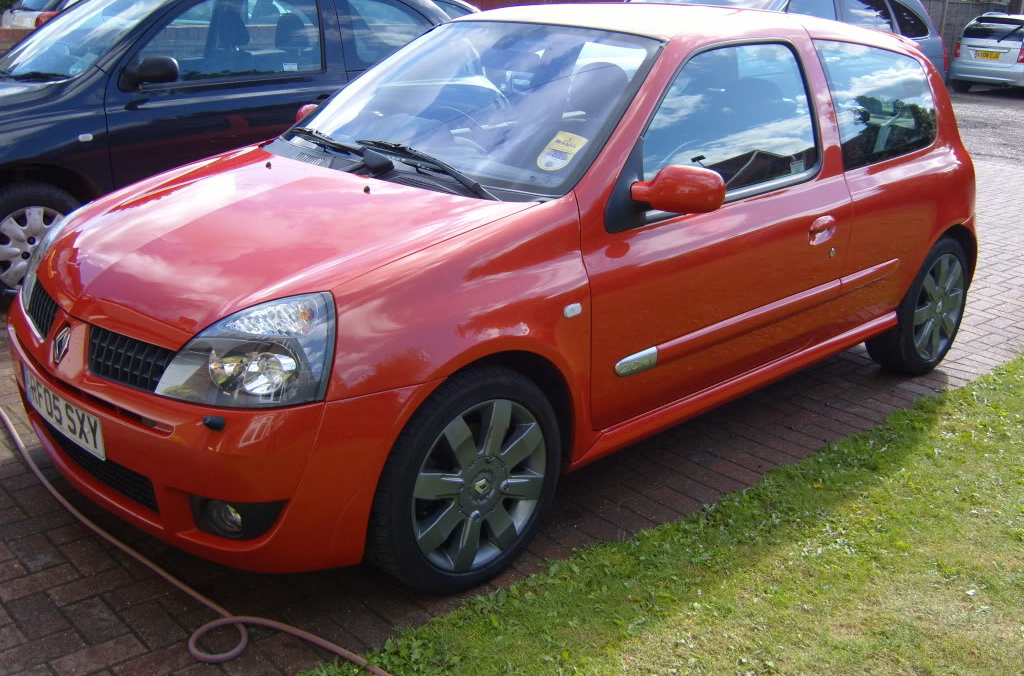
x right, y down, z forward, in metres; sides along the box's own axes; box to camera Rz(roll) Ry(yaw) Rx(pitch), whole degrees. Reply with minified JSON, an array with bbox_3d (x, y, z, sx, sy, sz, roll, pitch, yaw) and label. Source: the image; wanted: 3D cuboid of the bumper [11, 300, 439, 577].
[{"bbox_3d":[-0.915,0.147,2.704,0.600,0.470,1.630,-15,25,-42],"label":"bumper"}]

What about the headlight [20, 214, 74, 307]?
[{"bbox_3d":[-1.329,-0.254,2.952,0.290,0.265,0.370,-9,22,-31],"label":"headlight"}]

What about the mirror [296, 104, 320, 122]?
[{"bbox_3d":[-0.746,-0.804,3.783,0.160,0.130,0.210,-15,25,-42],"label":"mirror"}]

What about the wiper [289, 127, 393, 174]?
[{"bbox_3d":[-0.543,-0.586,3.177,0.090,0.070,0.671,-35,37,-19],"label":"wiper"}]

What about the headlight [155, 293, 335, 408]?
[{"bbox_3d":[-0.560,0.024,2.202,0.370,0.265,0.290,14,22,32],"label":"headlight"}]

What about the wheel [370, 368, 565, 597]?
[{"bbox_3d":[-0.132,0.330,2.540,0.580,0.580,0.200,-15,25,-42],"label":"wheel"}]

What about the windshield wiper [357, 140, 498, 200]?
[{"bbox_3d":[-0.242,-0.467,2.864,0.090,0.070,0.705,-38,42,-22],"label":"windshield wiper"}]

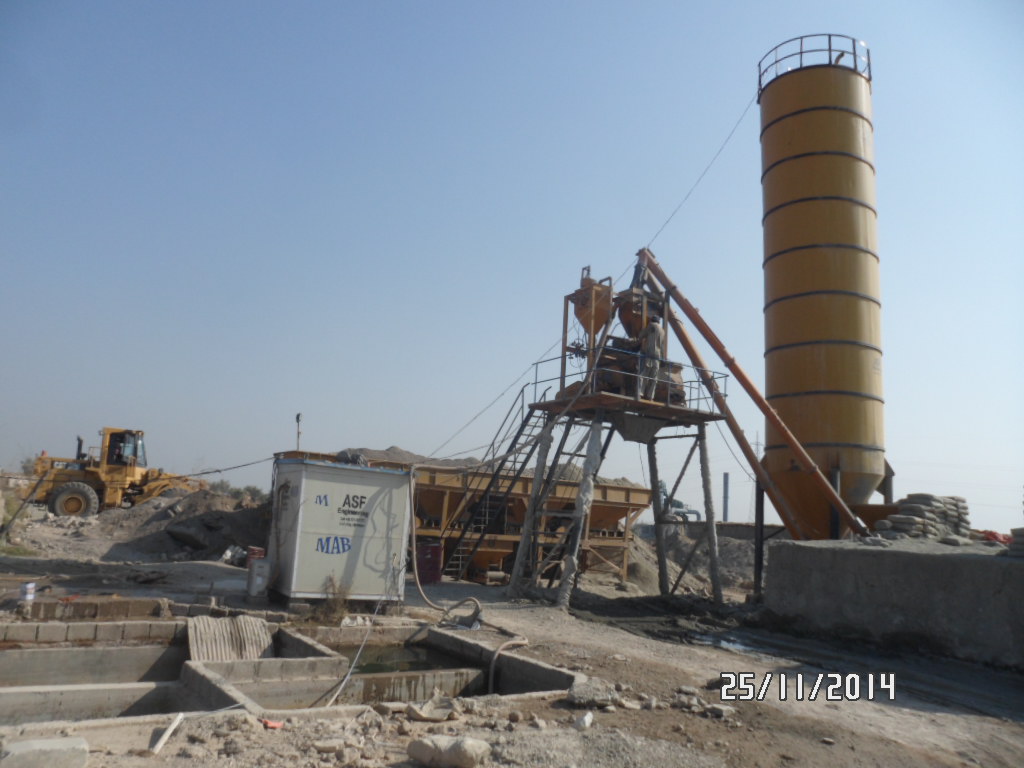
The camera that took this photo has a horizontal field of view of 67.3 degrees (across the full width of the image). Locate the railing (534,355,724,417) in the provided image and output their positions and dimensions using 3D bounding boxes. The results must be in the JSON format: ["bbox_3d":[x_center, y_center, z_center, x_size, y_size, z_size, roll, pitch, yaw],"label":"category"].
[{"bbox_3d":[2.607,0.120,16.831,3.900,0.900,2.300,10,-13,-37],"label":"railing"}]

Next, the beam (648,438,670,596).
[{"bbox_3d":[3.370,3.007,17.946,0.220,3.769,0.220,-1,-6,-38],"label":"beam"}]

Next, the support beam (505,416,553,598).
[{"bbox_3d":[0.408,2.533,16.040,0.250,3.768,0.250,21,-18,-34],"label":"support beam"}]

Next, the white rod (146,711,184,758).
[{"bbox_3d":[-2.232,2.269,5.009,0.035,0.035,0.613,3,-3,-8],"label":"white rod"}]

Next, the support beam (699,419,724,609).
[{"bbox_3d":[4.193,2.739,16.375,0.200,3.816,0.200,-1,-6,-38],"label":"support beam"}]

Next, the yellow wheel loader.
[{"bbox_3d":[-13.477,3.589,27.860,6.900,3.400,2.750,4,-10,-10],"label":"yellow wheel loader"}]

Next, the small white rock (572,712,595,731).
[{"bbox_3d":[0.550,2.556,5.870,0.140,0.125,0.120,3,-10,0],"label":"small white rock"}]

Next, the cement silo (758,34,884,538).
[{"bbox_3d":[8.050,-1.952,20.076,2.850,13.900,2.850,3,-10,0],"label":"cement silo"}]

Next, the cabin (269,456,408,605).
[{"bbox_3d":[-3.216,2.709,14.326,2.069,2.325,1.625,9,-12,-31],"label":"cabin"}]

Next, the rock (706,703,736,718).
[{"bbox_3d":[1.738,2.726,6.433,0.250,0.095,0.180,3,-10,0],"label":"rock"}]

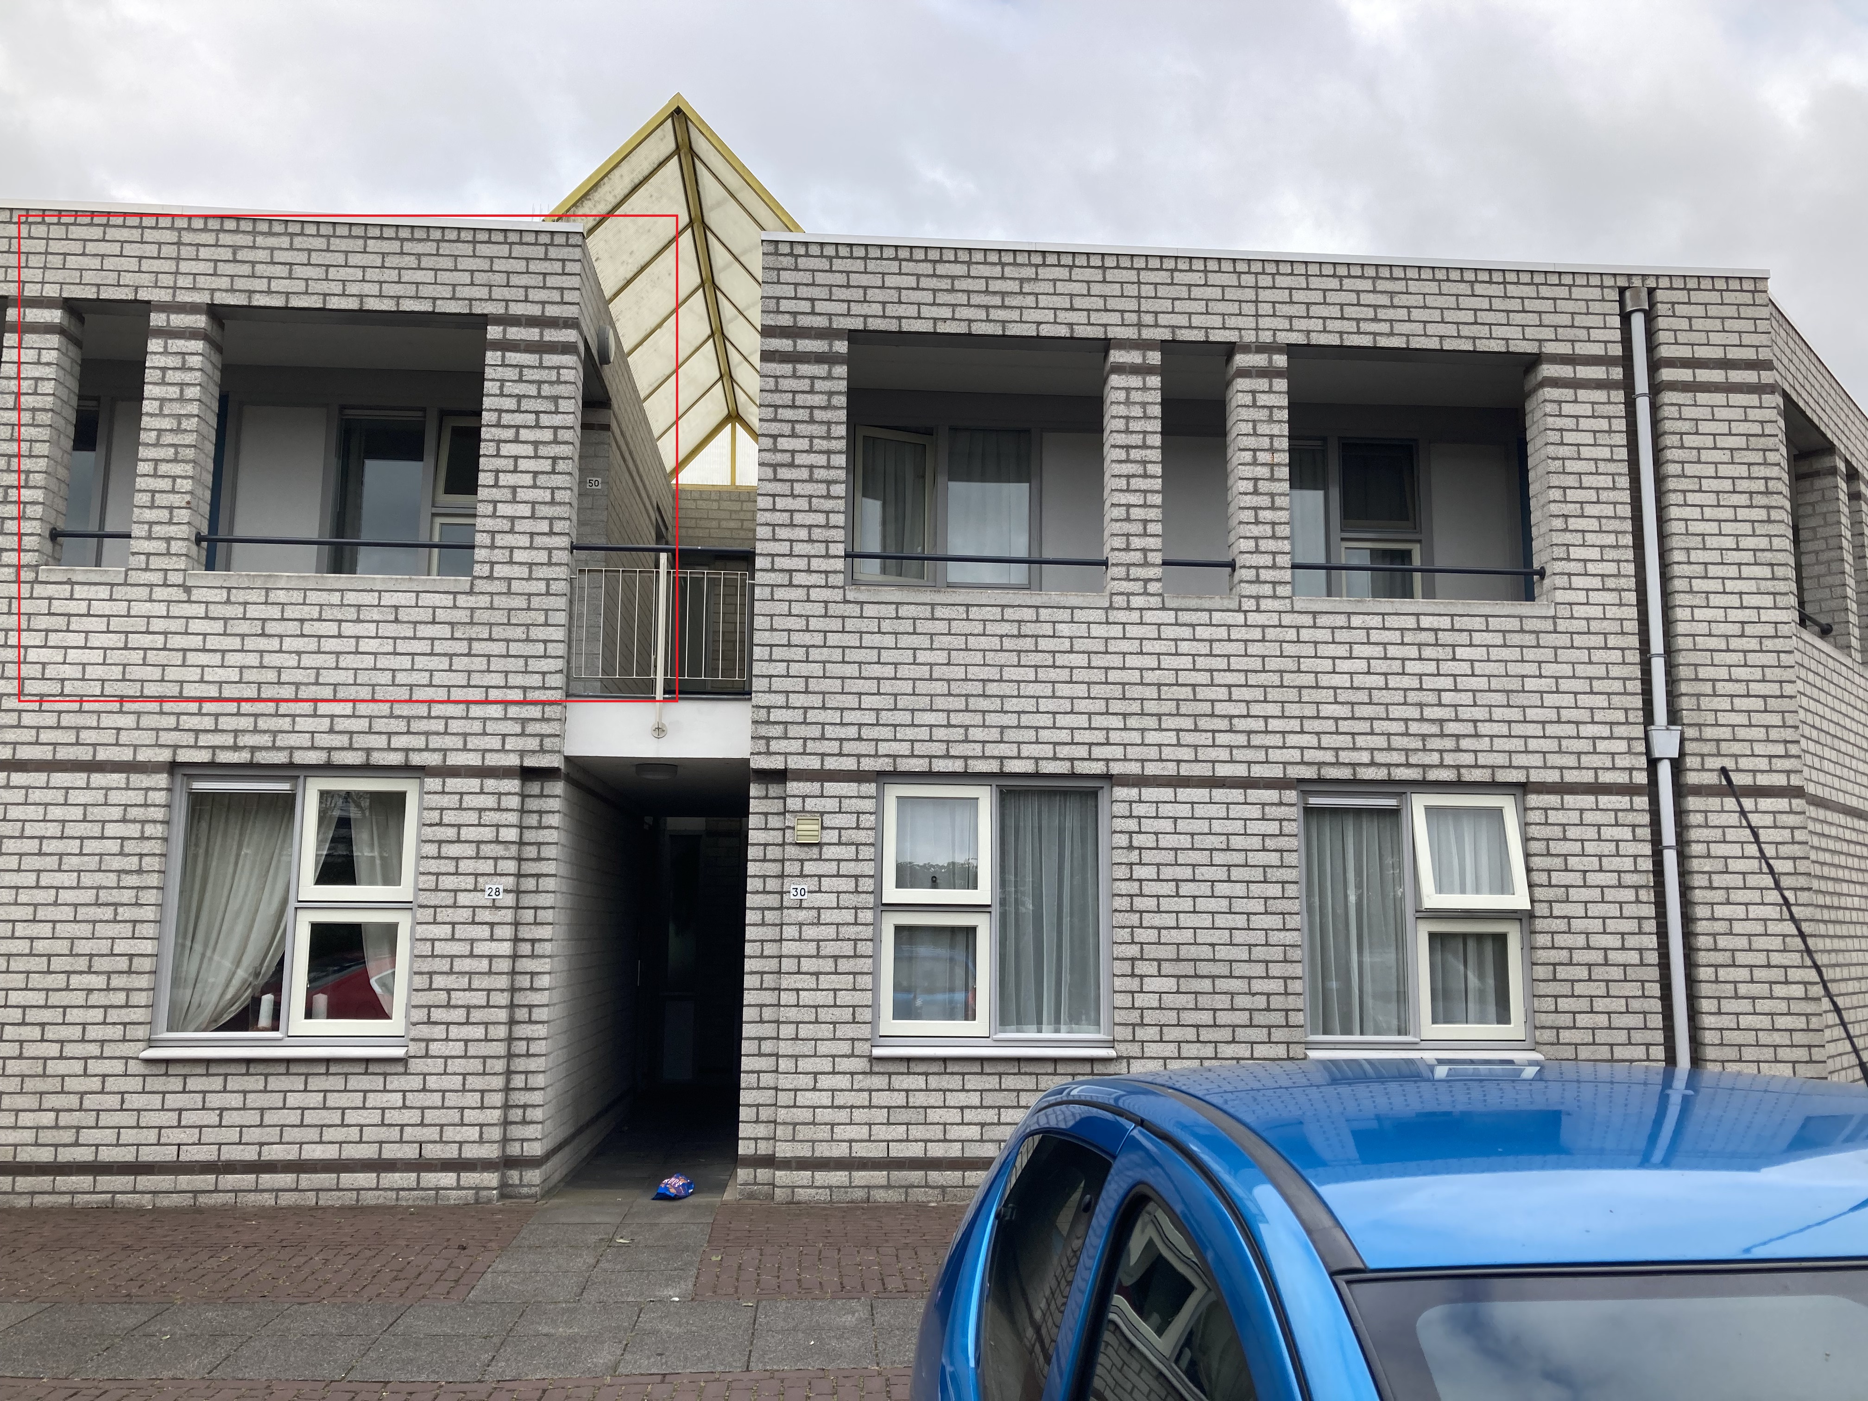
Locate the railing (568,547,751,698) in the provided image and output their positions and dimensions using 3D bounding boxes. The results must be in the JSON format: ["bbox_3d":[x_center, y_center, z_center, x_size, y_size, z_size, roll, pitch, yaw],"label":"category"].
[{"bbox_3d":[-1.679,-0.477,9.346,1.120,0.950,0.090,1,-8,-4],"label":"railing"}]

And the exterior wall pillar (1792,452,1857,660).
[{"bbox_3d":[7.059,-1.130,11.960,0.320,1.670,0.350,-7,-11,41],"label":"exterior wall pillar"}]

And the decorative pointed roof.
[{"bbox_3d":[-1.859,-3.016,12.652,1.600,0.940,6.000,1,-8,-4],"label":"decorative pointed roof"}]

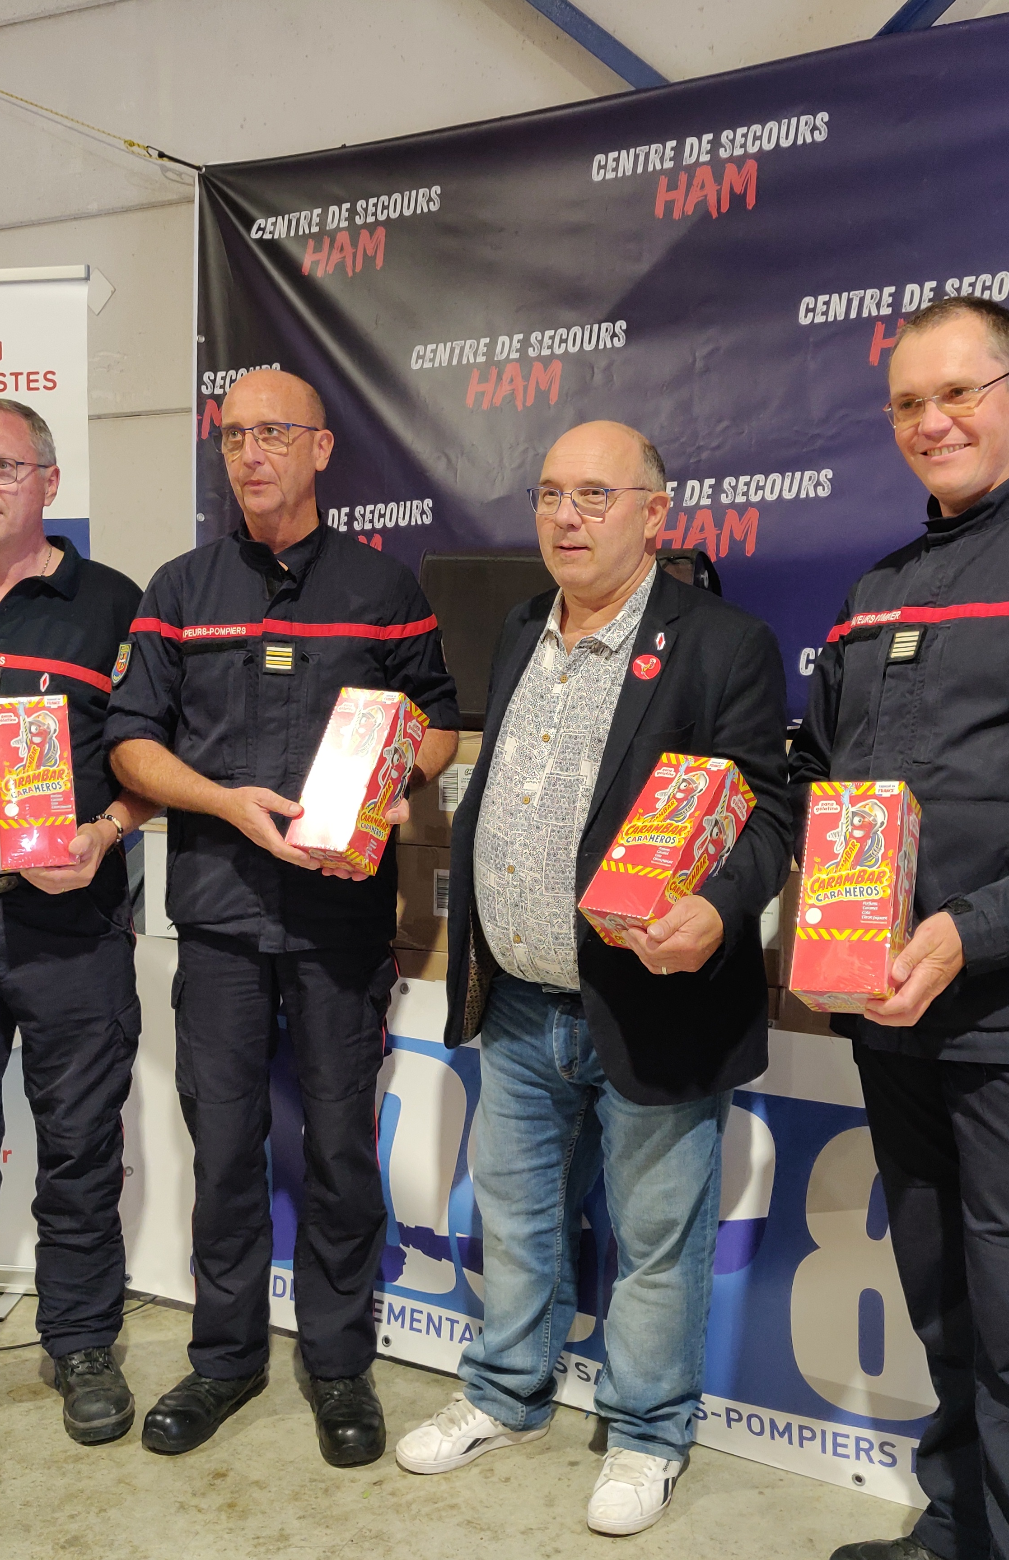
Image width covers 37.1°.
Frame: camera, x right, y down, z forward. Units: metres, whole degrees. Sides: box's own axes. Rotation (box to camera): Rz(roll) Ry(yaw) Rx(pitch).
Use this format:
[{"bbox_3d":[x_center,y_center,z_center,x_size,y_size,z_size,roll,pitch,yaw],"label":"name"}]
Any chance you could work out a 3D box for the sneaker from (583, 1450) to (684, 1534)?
[{"bbox_3d":[0.213,1.056,2.366,0.112,0.115,0.295,1,4,16],"label":"sneaker"}]

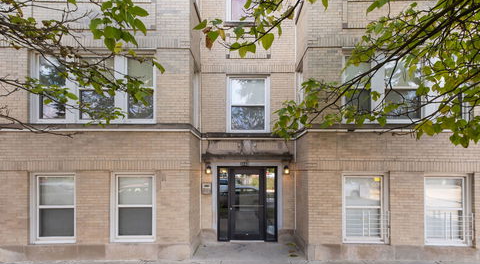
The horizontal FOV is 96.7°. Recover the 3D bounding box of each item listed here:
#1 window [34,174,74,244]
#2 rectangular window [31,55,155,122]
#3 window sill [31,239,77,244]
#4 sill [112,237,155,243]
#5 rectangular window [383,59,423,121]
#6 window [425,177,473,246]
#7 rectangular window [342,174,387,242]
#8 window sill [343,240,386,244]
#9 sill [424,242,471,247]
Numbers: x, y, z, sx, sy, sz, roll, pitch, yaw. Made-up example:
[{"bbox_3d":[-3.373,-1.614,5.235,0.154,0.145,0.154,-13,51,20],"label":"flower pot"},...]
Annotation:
[{"bbox_3d":[-4.322,1.781,4.950,1.033,1.613,0.150,0,0,0],"label":"window"},{"bbox_3d":[-3.394,-1.009,4.950,2.889,1.671,0.160,0,0,0],"label":"rectangular window"},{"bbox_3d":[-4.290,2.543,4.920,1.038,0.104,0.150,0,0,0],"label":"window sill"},{"bbox_3d":[-2.457,2.497,4.920,1.015,0.104,0.150,0,0,0],"label":"sill"},{"bbox_3d":[3.823,-0.969,4.980,0.899,1.448,0.130,0,0,0],"label":"rectangular window"},{"bbox_3d":[4.850,1.833,4.950,1.137,1.648,0.150,0,0,0],"label":"window"},{"bbox_3d":[2.912,1.793,4.950,1.068,1.590,0.150,0,0,0],"label":"rectangular window"},{"bbox_3d":[2.883,2.543,4.920,1.038,0.104,0.150,0,0,0],"label":"window sill"},{"bbox_3d":[4.798,2.595,4.920,1.084,0.101,0.150,0,0,0],"label":"sill"}]

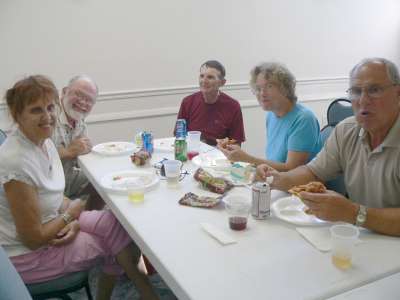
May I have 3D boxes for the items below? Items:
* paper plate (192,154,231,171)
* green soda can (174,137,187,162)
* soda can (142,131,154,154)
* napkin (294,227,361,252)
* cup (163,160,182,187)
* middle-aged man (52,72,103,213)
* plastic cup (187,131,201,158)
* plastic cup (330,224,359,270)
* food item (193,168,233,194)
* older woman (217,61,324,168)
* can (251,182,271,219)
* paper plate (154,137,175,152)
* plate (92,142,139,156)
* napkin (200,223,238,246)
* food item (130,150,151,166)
[{"bbox_3d":[0.093,0.070,2.189,0.262,0.022,0.262,-1,15,0],"label":"paper plate"},{"bbox_3d":[-0.105,-0.002,2.327,0.066,0.122,0.066,0,14,0],"label":"green soda can"},{"bbox_3d":[-0.315,-0.045,2.502,0.066,0.122,0.066,-2,14,-10],"label":"soda can"},{"bbox_3d":[0.435,0.284,1.404,0.170,0.008,0.195,-4,14,-15],"label":"napkin"},{"bbox_3d":[-0.127,0.110,1.896,0.087,0.110,0.087,0,14,0],"label":"cup"},{"bbox_3d":[-0.740,0.159,2.470,0.780,1.220,0.540,7,16,27],"label":"middle-aged man"},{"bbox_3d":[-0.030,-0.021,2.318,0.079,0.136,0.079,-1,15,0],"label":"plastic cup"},{"bbox_3d":[0.408,0.283,1.189,0.077,0.112,0.077,-1,15,0],"label":"plastic cup"},{"bbox_3d":[0.049,0.137,1.913,0.100,0.050,0.195,-9,17,-33],"label":"food item"},{"bbox_3d":[0.396,0.180,2.189,0.740,1.250,0.540,-11,18,-34],"label":"older woman"},{"bbox_3d":[0.227,0.189,1.552,0.066,0.122,0.066,0,14,0],"label":"can"},{"bbox_3d":[-0.165,-0.034,2.669,0.265,0.020,0.265,0,14,0],"label":"paper plate"},{"bbox_3d":[-0.520,-0.004,2.543,0.268,0.022,0.268,0,14,0],"label":"plate"},{"bbox_3d":[0.069,0.276,1.431,0.062,0.011,0.185,-7,16,-23],"label":"napkin"},{"bbox_3d":[-0.323,0.041,2.246,0.110,0.060,0.090,-1,15,0],"label":"food item"}]

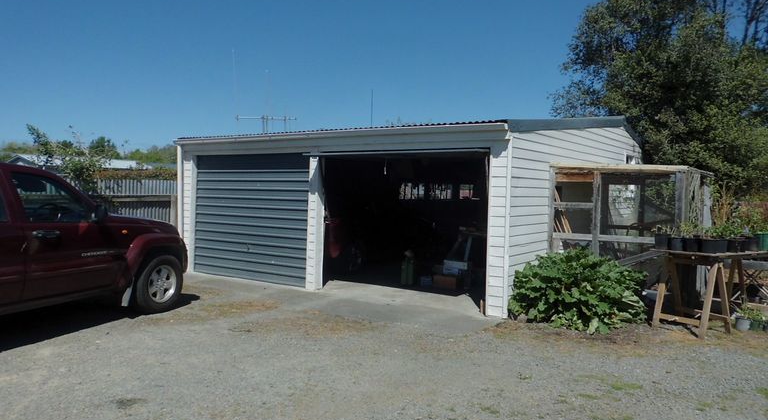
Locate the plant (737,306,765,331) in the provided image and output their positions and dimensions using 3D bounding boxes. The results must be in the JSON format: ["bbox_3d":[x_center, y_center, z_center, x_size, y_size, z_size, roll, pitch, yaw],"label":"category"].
[{"bbox_3d":[4.276,1.272,6.470,0.280,0.280,0.250,2,2,34],"label":"plant"}]

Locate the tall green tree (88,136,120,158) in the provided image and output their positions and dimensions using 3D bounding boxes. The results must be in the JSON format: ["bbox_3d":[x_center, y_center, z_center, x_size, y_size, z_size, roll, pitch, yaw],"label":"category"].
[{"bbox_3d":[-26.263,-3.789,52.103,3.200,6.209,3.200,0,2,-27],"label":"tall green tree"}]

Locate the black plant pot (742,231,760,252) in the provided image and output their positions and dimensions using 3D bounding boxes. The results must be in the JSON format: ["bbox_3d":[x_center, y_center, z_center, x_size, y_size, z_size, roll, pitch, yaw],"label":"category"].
[{"bbox_3d":[4.473,0.383,6.750,0.190,0.260,0.190,2,2,34],"label":"black plant pot"}]

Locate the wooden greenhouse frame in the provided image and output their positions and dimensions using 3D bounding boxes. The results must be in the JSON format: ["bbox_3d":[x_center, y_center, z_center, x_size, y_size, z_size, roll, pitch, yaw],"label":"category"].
[{"bbox_3d":[3.951,0.336,8.677,1.780,1.950,3.000,2,2,35],"label":"wooden greenhouse frame"}]

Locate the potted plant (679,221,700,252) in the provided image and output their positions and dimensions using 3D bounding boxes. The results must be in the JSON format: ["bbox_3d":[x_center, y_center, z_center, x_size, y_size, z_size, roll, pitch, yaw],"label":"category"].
[{"bbox_3d":[3.652,0.329,6.630,0.220,0.360,0.210,2,2,29],"label":"potted plant"}]

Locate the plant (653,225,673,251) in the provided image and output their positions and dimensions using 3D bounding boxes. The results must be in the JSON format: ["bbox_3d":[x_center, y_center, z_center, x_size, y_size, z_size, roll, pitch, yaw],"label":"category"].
[{"bbox_3d":[3.415,0.343,6.800,0.210,0.300,0.200,2,2,27],"label":"plant"}]

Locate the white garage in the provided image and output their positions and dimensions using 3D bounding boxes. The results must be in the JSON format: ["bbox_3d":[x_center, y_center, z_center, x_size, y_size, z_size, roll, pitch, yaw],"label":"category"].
[{"bbox_3d":[1.086,-0.451,11.844,6.700,3.200,8.100,2,2,35],"label":"white garage"}]

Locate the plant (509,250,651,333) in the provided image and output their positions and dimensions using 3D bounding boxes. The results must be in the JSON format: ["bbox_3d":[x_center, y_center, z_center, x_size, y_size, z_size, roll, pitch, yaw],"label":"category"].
[{"bbox_3d":[2.508,0.902,6.818,1.520,0.880,1.350,2,2,35],"label":"plant"}]

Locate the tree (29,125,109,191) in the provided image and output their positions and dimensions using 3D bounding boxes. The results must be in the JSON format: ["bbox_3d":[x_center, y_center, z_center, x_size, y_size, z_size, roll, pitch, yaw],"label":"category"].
[{"bbox_3d":[-7.046,-0.446,12.347,1.750,2.858,1.700,0,2,-30],"label":"tree"}]

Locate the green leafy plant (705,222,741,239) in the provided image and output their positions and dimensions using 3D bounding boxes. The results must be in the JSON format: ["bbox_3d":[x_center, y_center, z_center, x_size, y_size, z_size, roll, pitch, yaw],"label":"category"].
[{"bbox_3d":[4.028,0.244,6.600,0.380,0.190,0.300,2,2,31],"label":"green leafy plant"}]

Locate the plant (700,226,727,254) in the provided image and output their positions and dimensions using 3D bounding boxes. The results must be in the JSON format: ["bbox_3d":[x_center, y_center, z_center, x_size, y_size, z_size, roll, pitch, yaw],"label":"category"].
[{"bbox_3d":[3.915,0.367,6.570,0.280,0.320,0.250,2,2,31],"label":"plant"}]

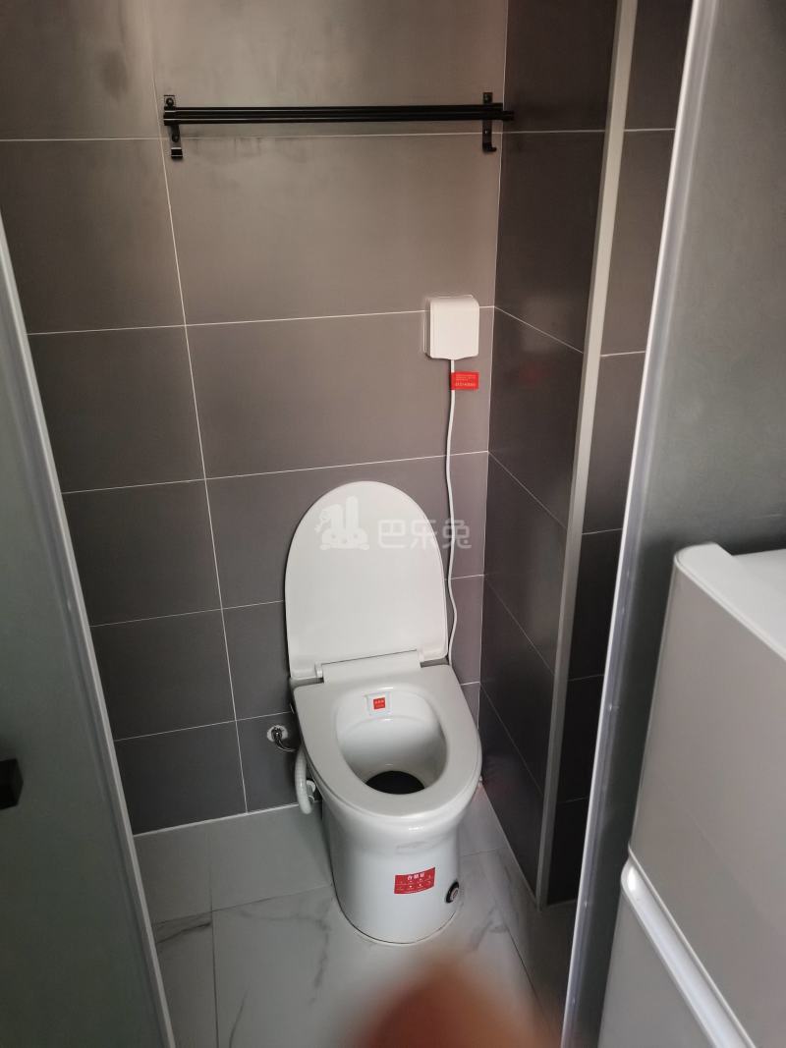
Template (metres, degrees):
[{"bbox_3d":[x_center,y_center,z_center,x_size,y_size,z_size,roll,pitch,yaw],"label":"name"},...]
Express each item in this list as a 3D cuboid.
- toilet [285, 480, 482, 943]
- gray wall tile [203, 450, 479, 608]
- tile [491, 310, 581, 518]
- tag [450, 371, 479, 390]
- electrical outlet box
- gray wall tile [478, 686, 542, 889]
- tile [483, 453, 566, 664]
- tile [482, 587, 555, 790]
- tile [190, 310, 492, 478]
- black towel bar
[{"bbox_3d":[-0.005,0.393,1.592,0.365,0.855,0.480,-6,26,-10],"label":"toilet"},{"bbox_3d":[-0.081,0.012,1.675,0.587,0.300,0.010,-7,26,-12],"label":"gray wall tile"},{"bbox_3d":[0.250,-0.207,1.428,0.010,0.300,0.378,-7,27,-12],"label":"tile"},{"bbox_3d":[0.143,-0.285,1.566,0.060,0.037,0.005,-7,27,-11],"label":"tag"},{"bbox_3d":[0.112,-0.373,1.498,0.095,0.112,0.050,-7,27,-11],"label":"electrical outlet box"},{"bbox_3d":[0.263,0.596,1.822,0.010,0.290,0.378,-7,27,-12],"label":"gray wall tile"},{"bbox_3d":[0.254,0.062,1.560,0.010,0.300,0.378,-7,27,-12],"label":"tile"},{"bbox_3d":[0.259,0.331,1.692,0.010,0.300,0.378,-7,27,-12],"label":"tile"},{"bbox_3d":[-0.086,-0.256,1.538,0.585,0.300,0.010,-7,27,-11],"label":"tile"},{"bbox_3d":[-0.082,-0.656,1.294,0.568,0.094,0.080,-7,27,-11],"label":"black towel bar"}]

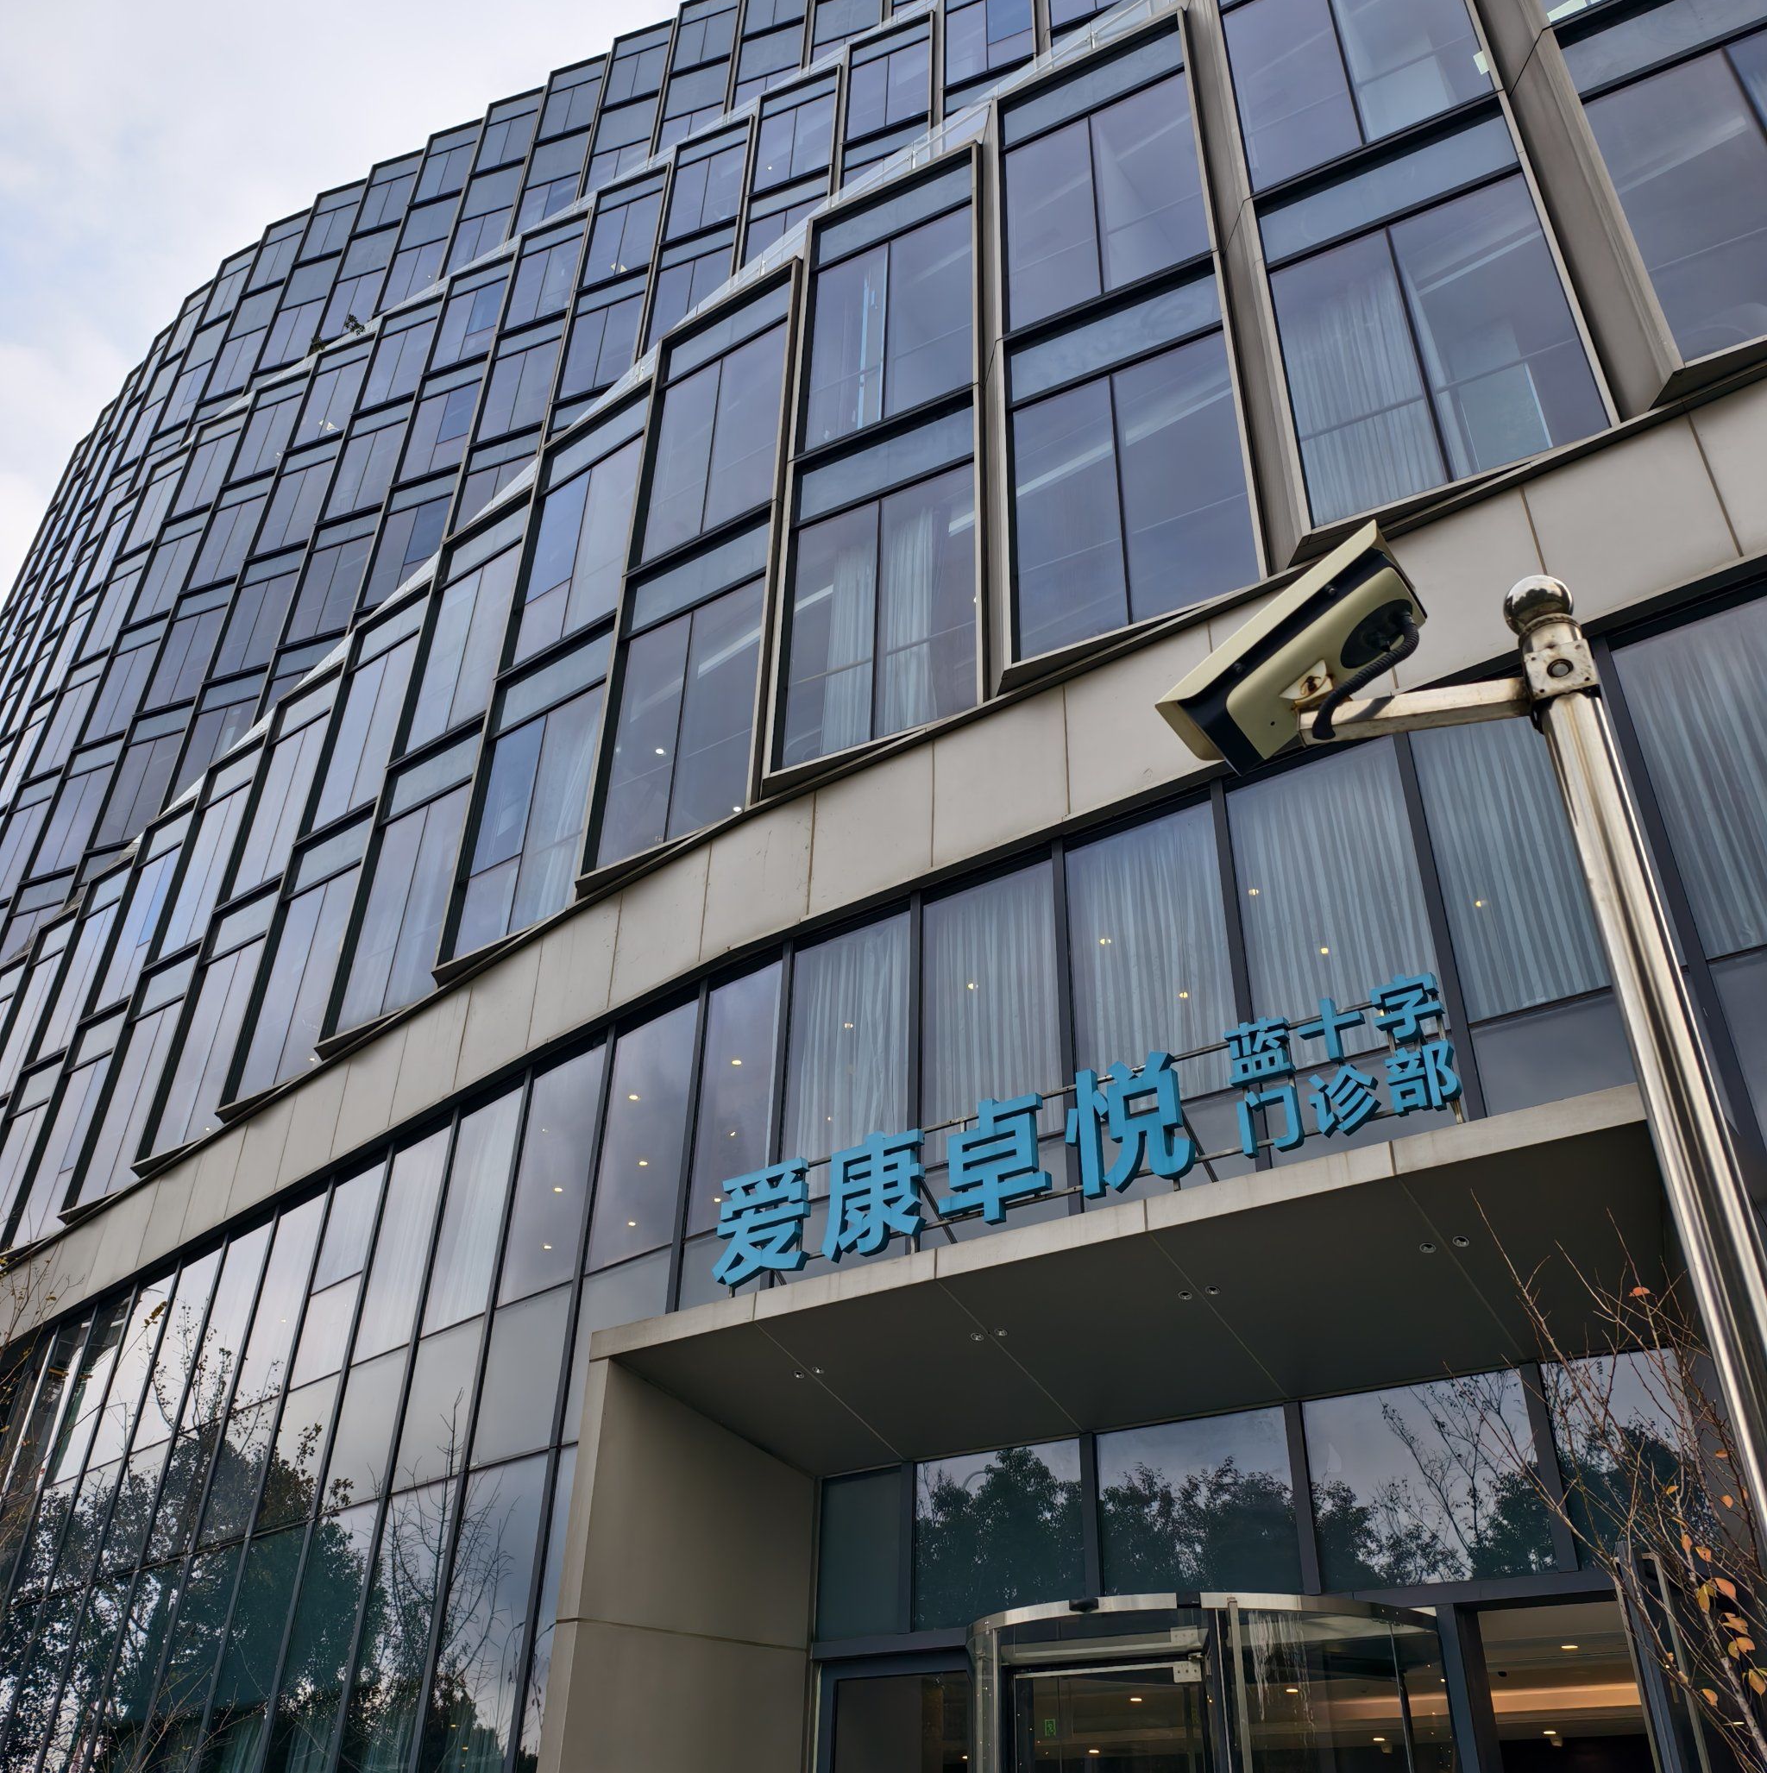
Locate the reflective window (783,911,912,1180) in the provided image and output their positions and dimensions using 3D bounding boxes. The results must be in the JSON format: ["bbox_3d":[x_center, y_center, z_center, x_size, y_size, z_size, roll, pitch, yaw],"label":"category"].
[{"bbox_3d":[-0.308,1.445,13.208,1.248,2.461,0.120,-20,-39,30],"label":"reflective window"}]

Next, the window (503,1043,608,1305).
[{"bbox_3d":[-3.038,2.572,14.374,1.247,2.446,0.120,-26,-42,35],"label":"window"}]

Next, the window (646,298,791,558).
[{"bbox_3d":[-1.875,-5.434,18.192,1.873,3.762,0.150,-19,-39,28],"label":"window"}]

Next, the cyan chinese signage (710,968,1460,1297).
[{"bbox_3d":[0.753,1.262,7.563,4.066,0.632,0.150,-21,-40,30],"label":"cyan chinese signage"}]

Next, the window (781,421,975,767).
[{"bbox_3d":[-0.007,-2.858,14.599,1.920,3.798,0.150,-15,-37,24],"label":"window"}]

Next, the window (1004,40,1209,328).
[{"bbox_3d":[2.131,-7.056,15.566,1.991,3.720,0.150,-16,-37,25],"label":"window"}]

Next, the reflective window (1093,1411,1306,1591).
[{"bbox_3d":[1.864,3.687,9.424,1.245,0.925,0.120,-20,-39,30],"label":"reflective window"}]

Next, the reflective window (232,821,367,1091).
[{"bbox_3d":[-7.920,0.911,21.487,1.861,3.861,0.120,-22,-40,31],"label":"reflective window"}]

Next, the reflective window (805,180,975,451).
[{"bbox_3d":[0.082,-6.508,17.571,2.002,3.625,0.120,-15,-37,24],"label":"reflective window"}]

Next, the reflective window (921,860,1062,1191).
[{"bbox_3d":[0.766,0.896,11.696,1.299,2.433,0.120,-22,-40,31],"label":"reflective window"}]

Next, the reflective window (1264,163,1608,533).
[{"bbox_3d":[4.244,-4.354,12.364,2.029,3.267,0.120,-15,-37,23],"label":"reflective window"}]

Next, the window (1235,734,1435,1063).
[{"bbox_3d":[2.968,0.097,10.428,1.249,2.398,0.120,-16,-37,24],"label":"window"}]

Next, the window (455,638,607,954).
[{"bbox_3d":[-3.816,-1.084,17.410,1.856,3.767,0.150,-21,-40,30],"label":"window"}]

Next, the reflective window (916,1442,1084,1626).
[{"bbox_3d":[0.705,4.171,10.089,1.247,1.023,0.120,-20,-39,30],"label":"reflective window"}]

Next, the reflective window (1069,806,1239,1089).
[{"bbox_3d":[1.971,0.602,11.138,1.338,2.641,0.120,-21,-40,30],"label":"reflective window"}]

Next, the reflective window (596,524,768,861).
[{"bbox_3d":[-2.105,-2.101,16.634,1.959,3.846,0.120,-19,-39,28],"label":"reflective window"}]

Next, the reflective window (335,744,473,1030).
[{"bbox_3d":[-5.654,-0.117,18.945,1.788,3.765,0.150,-22,-40,31],"label":"reflective window"}]

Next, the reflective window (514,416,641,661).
[{"bbox_3d":[-3.917,-4.647,20.534,1.861,3.558,0.120,-21,-40,30],"label":"reflective window"}]

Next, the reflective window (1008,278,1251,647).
[{"bbox_3d":[2.034,-3.653,13.309,1.991,3.792,0.150,-16,-37,25],"label":"reflective window"}]

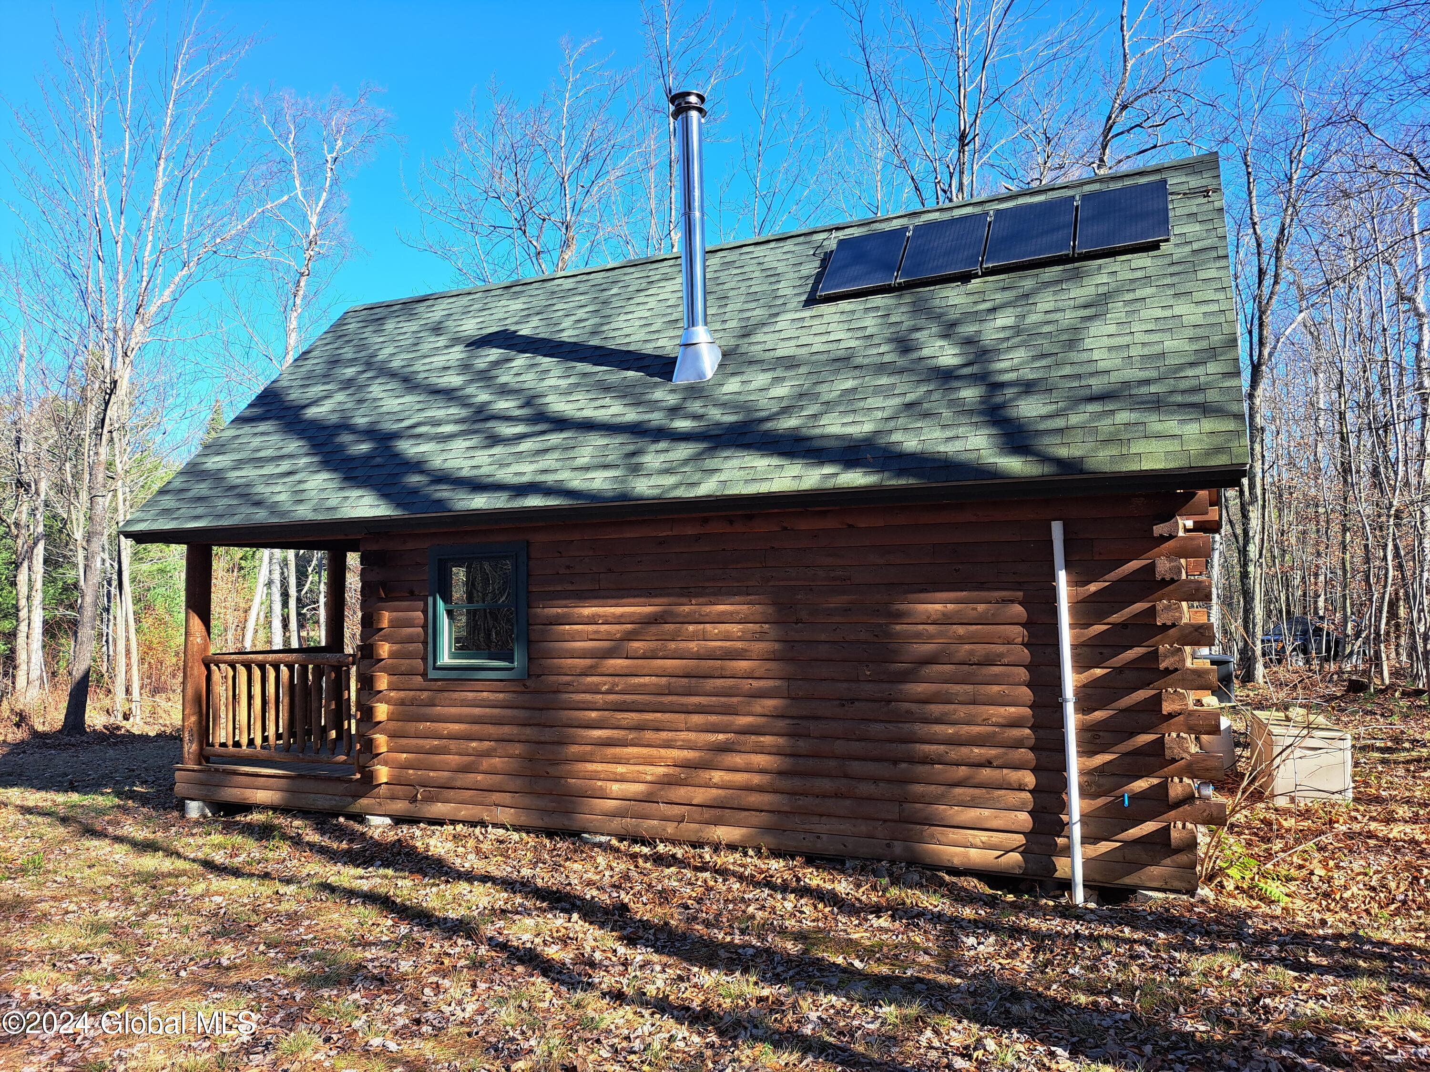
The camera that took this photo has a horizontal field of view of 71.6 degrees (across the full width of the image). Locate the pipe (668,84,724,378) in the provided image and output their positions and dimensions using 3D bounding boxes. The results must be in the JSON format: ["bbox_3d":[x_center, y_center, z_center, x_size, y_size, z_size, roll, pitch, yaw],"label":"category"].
[{"bbox_3d":[-0.163,-2.521,8.353,0.350,2.550,0.350,-3,-4,25],"label":"pipe"}]

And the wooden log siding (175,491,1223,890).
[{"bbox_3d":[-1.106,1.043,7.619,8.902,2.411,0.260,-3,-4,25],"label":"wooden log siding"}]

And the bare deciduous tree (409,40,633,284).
[{"bbox_3d":[-4.046,-3.806,21.501,5.200,14.312,5.200,-3,-4,25],"label":"bare deciduous tree"}]

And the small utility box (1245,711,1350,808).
[{"bbox_3d":[5.164,1.965,8.761,0.570,0.650,1.050,-2,-4,21],"label":"small utility box"}]

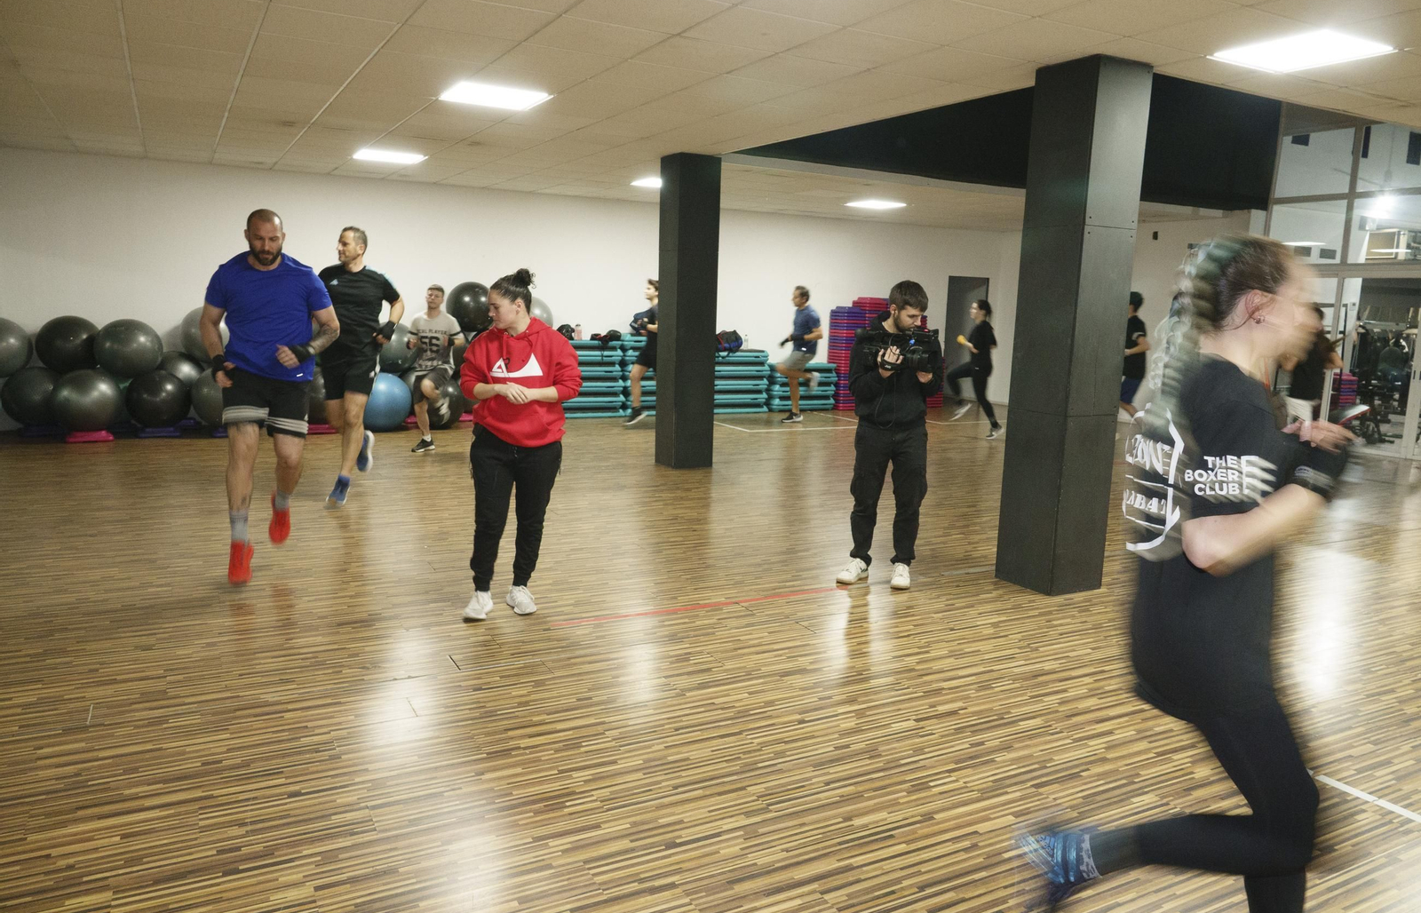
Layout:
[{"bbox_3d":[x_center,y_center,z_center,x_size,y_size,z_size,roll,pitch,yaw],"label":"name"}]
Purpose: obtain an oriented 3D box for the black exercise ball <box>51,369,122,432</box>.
[{"bbox_3d":[-6.307,-0.568,9.568,0.610,0.610,0.610,-4,11,-29],"label":"black exercise ball"}]

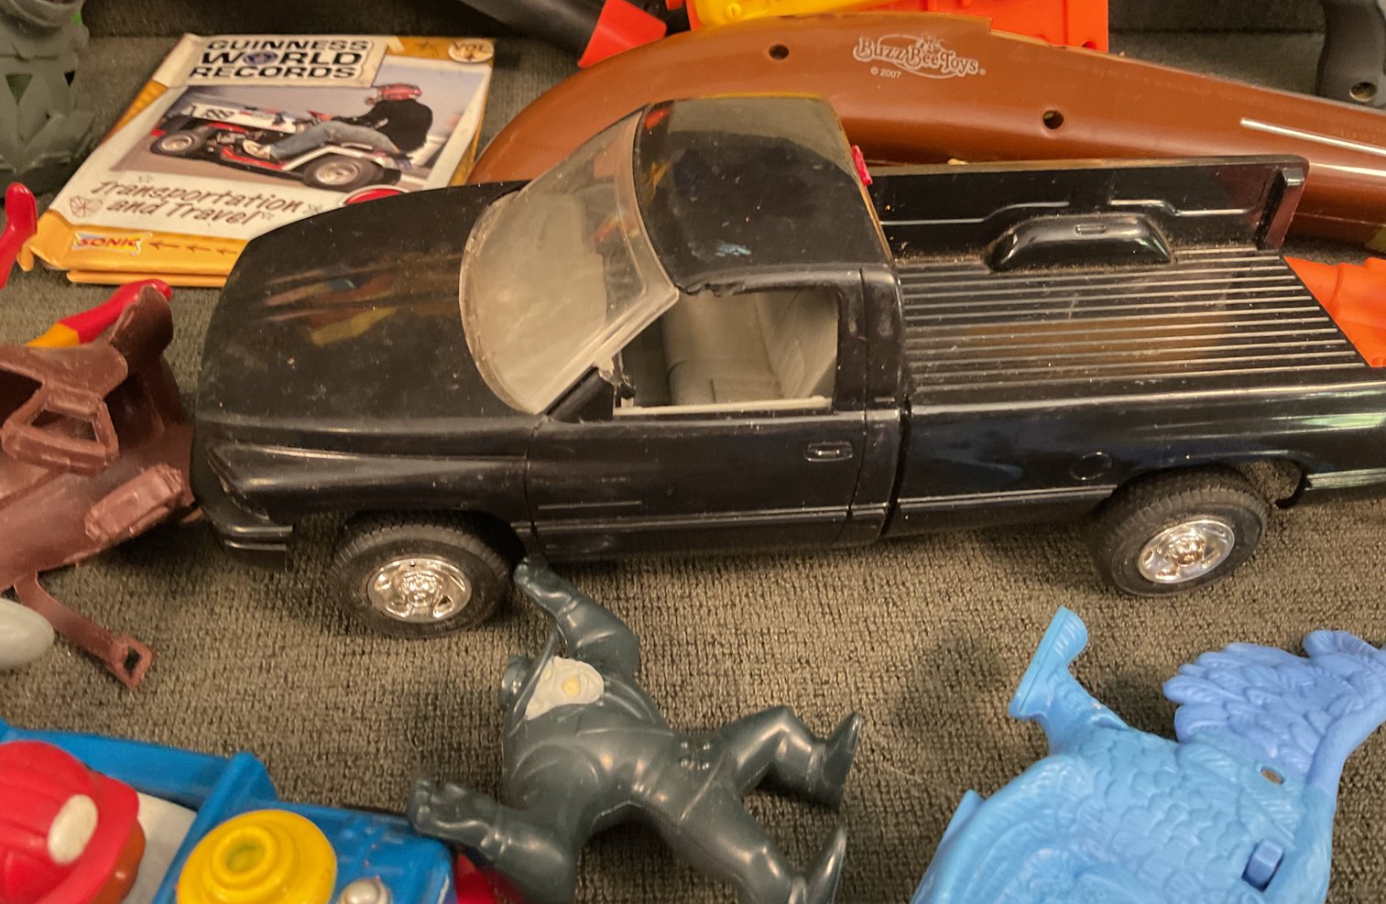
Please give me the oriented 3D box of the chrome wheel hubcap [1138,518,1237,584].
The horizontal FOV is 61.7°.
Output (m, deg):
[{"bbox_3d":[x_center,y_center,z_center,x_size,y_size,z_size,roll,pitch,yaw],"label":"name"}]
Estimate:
[{"bbox_3d":[0.093,0.019,0.218,0.018,0.018,0.004,-3,44,-3],"label":"chrome wheel hubcap"}]

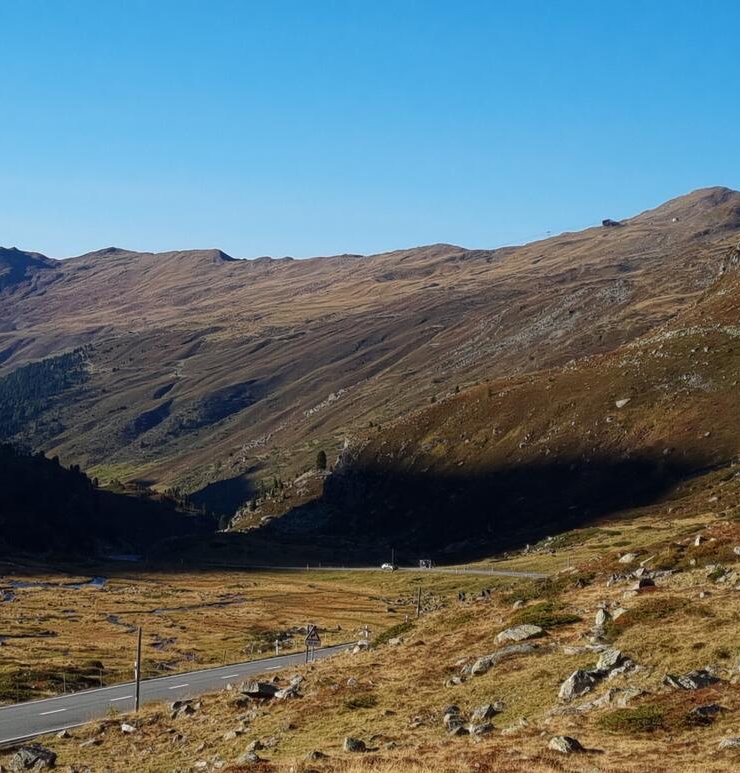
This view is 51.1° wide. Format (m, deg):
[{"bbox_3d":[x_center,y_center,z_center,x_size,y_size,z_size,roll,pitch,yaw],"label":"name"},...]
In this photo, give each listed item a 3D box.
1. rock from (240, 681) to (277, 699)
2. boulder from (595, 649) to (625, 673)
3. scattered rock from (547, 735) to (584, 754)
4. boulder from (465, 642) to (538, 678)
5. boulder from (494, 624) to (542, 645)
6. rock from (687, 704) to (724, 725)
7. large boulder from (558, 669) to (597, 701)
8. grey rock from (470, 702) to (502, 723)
[{"bbox_3d":[-4.323,11.747,30.000,1.450,0.660,1.050,3,-9,-7],"label":"rock"},{"bbox_3d":[12.432,14.164,40.000,1.450,1.060,1.160,-3,-10,16],"label":"boulder"},{"bbox_3d":[3.588,6.570,14.200,0.650,0.370,0.500,-1,-9,14],"label":"scattered rock"},{"bbox_3d":[4.418,9.207,26.000,2.300,0.950,1.300,0,-9,10],"label":"boulder"},{"bbox_3d":[9.628,16.025,50.000,3.170,1.030,2.060,-2,-10,10],"label":"boulder"},{"bbox_3d":[7.154,6.994,16.500,0.750,0.420,0.550,-2,-10,23],"label":"rock"},{"bbox_3d":[5.497,7.895,20.500,1.000,0.800,0.800,-1,-9,15],"label":"large boulder"},{"bbox_3d":[4.030,11.375,27.000,1.100,0.600,0.850,0,-8,0],"label":"grey rock"}]

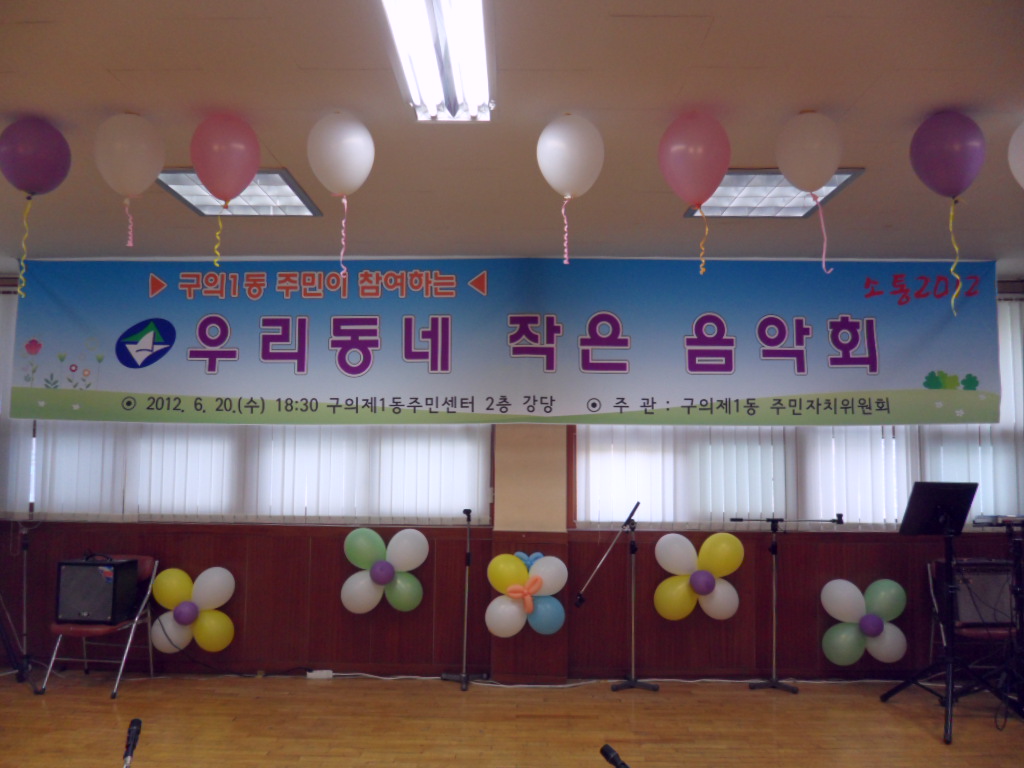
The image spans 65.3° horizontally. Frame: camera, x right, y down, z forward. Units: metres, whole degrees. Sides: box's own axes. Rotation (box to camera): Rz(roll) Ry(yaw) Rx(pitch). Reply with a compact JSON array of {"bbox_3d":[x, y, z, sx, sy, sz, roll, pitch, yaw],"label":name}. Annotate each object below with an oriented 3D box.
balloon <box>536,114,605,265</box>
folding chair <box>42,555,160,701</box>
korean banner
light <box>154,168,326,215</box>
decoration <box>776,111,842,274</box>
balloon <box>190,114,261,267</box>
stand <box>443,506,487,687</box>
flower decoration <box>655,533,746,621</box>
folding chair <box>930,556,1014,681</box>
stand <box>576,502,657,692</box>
[{"bbox_3d":[0.212,-0.703,2.893,0.244,0.551,0.244,0,-5,1],"label":"balloon"},{"bbox_3d":[-2.581,1.495,5.013,0.473,0.777,0.493,0,-6,6],"label":"folding chair"},{"bbox_3d":[-0.077,-0.260,4.850,5.969,0.960,0.050,0,-5,1],"label":"korean banner"},{"bbox_3d":[-1.298,-0.925,3.809,0.644,0.070,0.663,0,-6,1],"label":"light"},{"bbox_3d":[1.080,-0.689,2.886,0.239,0.597,0.239,0,-6,1],"label":"decoration"},{"bbox_3d":[-1.054,-0.706,2.919,0.257,0.563,0.257,0,-5,1],"label":"balloon"},{"bbox_3d":[-0.300,1.354,5.096,0.322,1.097,0.281,0,-6,1],"label":"stand"},{"bbox_3d":[1.085,1.120,4.653,0.517,0.486,0.270,0,-5,1],"label":"flower decoration"},{"bbox_3d":[2.621,1.372,4.468,0.460,0.745,0.480,0,-5,4],"label":"folding chair"},{"bbox_3d":[0.605,1.219,4.649,0.476,1.047,0.280,0,-5,1],"label":"stand"}]

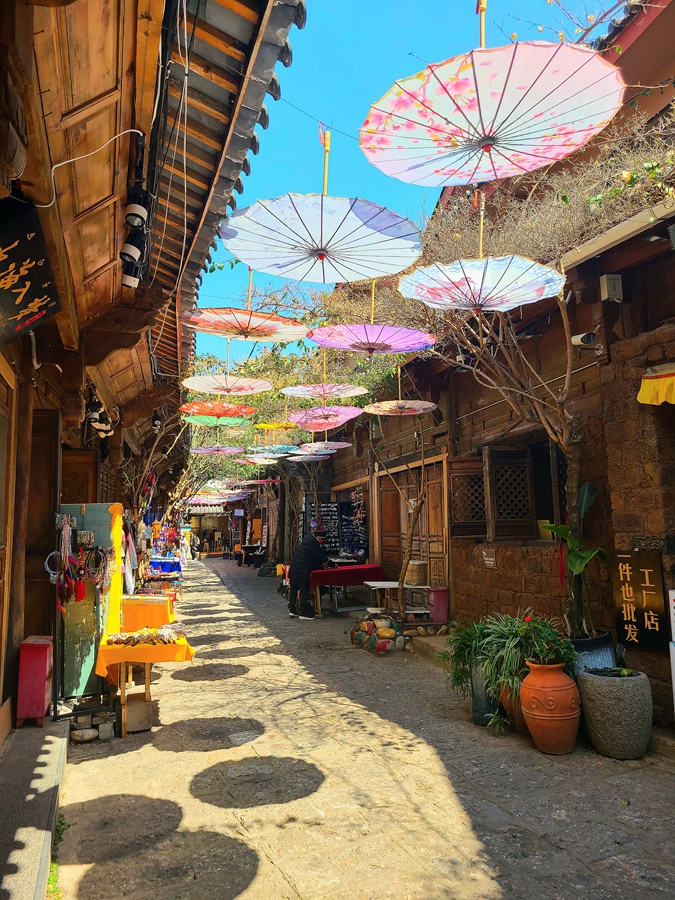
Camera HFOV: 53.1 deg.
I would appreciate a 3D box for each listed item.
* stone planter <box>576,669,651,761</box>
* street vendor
[{"bbox_3d":[1.922,1.812,4.674,0.480,0.515,0.480,-1,-7,0],"label":"stone planter"},{"bbox_3d":[-0.444,1.985,10.985,0.750,1.430,0.550,1,-6,-17],"label":"street vendor"}]

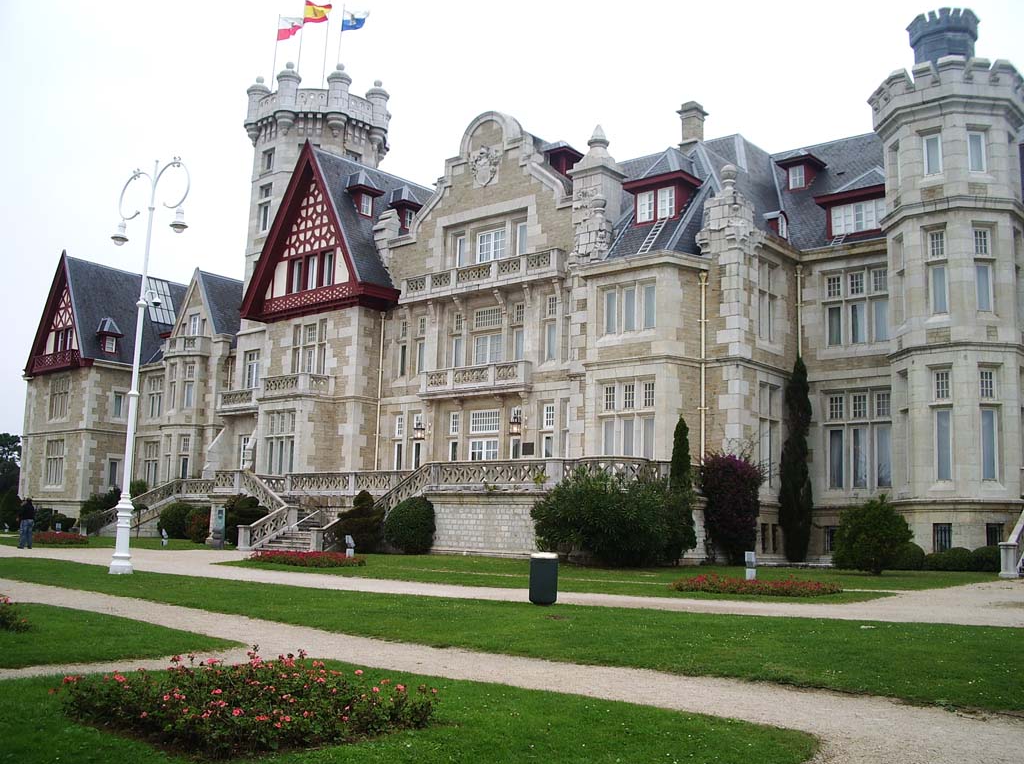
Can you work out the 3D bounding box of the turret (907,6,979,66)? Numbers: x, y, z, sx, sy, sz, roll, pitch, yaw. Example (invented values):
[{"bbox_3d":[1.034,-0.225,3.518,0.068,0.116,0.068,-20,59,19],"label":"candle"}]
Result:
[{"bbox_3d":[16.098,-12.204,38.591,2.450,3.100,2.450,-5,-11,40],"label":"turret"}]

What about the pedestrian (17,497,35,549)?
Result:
[{"bbox_3d":[-16.304,4.752,34.700,0.550,1.720,0.380,7,-10,-33],"label":"pedestrian"}]

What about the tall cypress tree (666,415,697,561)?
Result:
[{"bbox_3d":[5.295,3.306,32.466,0.940,4.610,0.940,2,-8,0],"label":"tall cypress tree"}]

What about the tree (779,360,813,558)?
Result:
[{"bbox_3d":[10.049,2.712,36.700,1.200,7.300,1.200,-5,-11,40],"label":"tree"}]

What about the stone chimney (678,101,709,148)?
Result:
[{"bbox_3d":[7.919,-11.222,45.300,0.980,2.200,1.000,-5,-11,40],"label":"stone chimney"}]

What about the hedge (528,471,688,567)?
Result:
[{"bbox_3d":[3.114,4.327,33.065,5.300,3.100,2.900,-5,-11,40],"label":"hedge"}]

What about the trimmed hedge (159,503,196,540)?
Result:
[{"bbox_3d":[-17.768,7.410,55.000,2.000,2.000,2.000,-5,-11,40],"label":"trimmed hedge"}]

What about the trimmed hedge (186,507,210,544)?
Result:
[{"bbox_3d":[-15.478,7.071,51.200,1.350,1.850,1.300,-5,-11,40],"label":"trimmed hedge"}]

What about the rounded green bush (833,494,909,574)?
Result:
[{"bbox_3d":[9.630,4.046,27.648,2.160,2.130,2.160,-5,-11,40],"label":"rounded green bush"}]

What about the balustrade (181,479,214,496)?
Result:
[{"bbox_3d":[-18.529,6.263,61.000,3.300,1.050,0.350,-5,-11,40],"label":"balustrade"}]

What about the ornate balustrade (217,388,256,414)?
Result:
[{"bbox_3d":[-14.235,1.075,55.135,3.750,1.270,0.750,-5,-11,40],"label":"ornate balustrade"}]

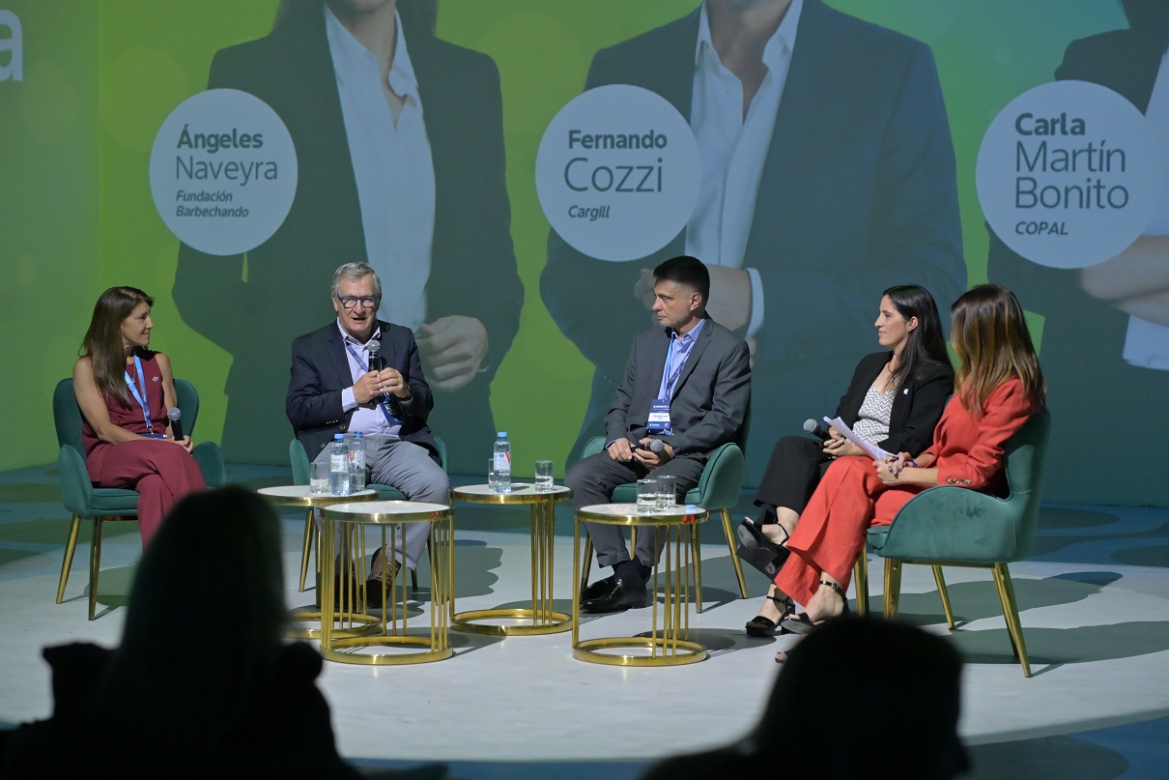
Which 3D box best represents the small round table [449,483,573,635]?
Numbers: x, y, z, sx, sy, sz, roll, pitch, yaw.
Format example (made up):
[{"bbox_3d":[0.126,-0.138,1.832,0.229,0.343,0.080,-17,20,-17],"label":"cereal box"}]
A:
[{"bbox_3d":[-0.262,0.606,9.965,0.445,0.496,0.445,0,3,0],"label":"small round table"}]

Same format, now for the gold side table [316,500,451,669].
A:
[{"bbox_3d":[-0.660,0.642,9.248,0.445,0.496,0.445,0,3,0],"label":"gold side table"}]

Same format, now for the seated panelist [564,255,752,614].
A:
[{"bbox_3d":[0.269,0.156,10.588,0.600,1.335,0.740,2,4,31],"label":"seated panelist"}]

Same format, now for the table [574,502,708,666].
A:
[{"bbox_3d":[0.189,0.646,9.241,0.445,0.496,0.445,0,3,0],"label":"table"}]

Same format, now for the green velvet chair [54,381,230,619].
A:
[{"bbox_3d":[-1.687,0.399,10.381,0.600,0.850,0.610,-1,3,-22],"label":"green velvet chair"}]

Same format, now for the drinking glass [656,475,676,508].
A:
[{"bbox_3d":[0.277,0.344,9.236,0.066,0.109,0.066,0,3,0],"label":"drinking glass"}]

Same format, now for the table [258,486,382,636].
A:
[{"bbox_3d":[-0.949,0.609,9.842,0.445,0.496,0.445,0,3,0],"label":"table"}]

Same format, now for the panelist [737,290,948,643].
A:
[{"bbox_3d":[0.884,0.245,9.871,0.790,1.240,0.530,-2,4,-41],"label":"panelist"}]

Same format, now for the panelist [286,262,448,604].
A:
[{"bbox_3d":[-0.826,0.163,10.583,0.610,1.310,0.730,0,3,-12],"label":"panelist"}]

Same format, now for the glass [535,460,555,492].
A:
[{"bbox_3d":[-0.141,0.308,9.904,0.066,0.106,0.066,0,3,0],"label":"glass"}]

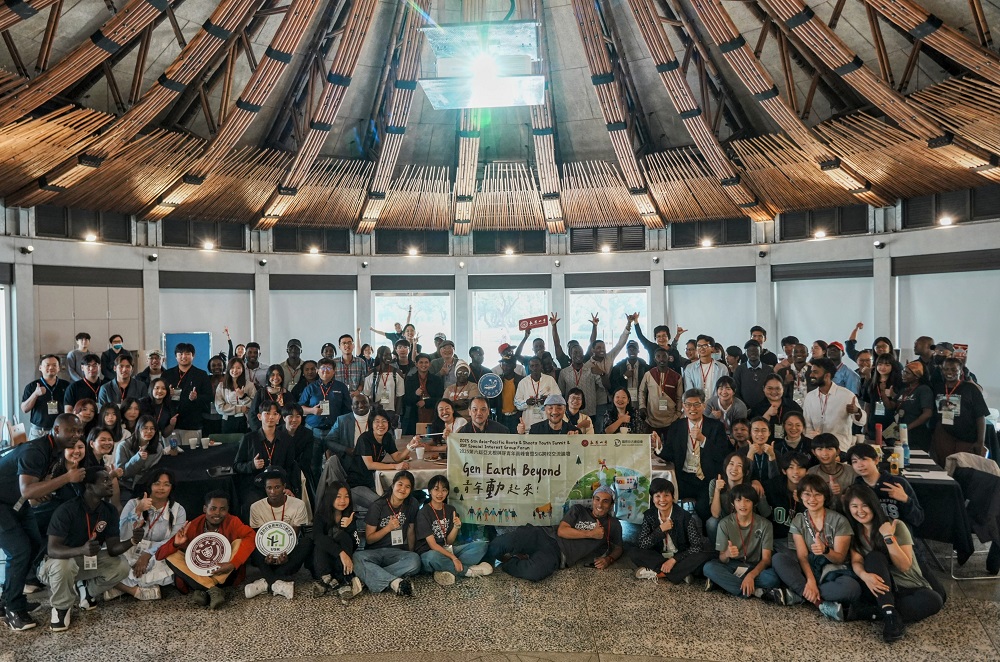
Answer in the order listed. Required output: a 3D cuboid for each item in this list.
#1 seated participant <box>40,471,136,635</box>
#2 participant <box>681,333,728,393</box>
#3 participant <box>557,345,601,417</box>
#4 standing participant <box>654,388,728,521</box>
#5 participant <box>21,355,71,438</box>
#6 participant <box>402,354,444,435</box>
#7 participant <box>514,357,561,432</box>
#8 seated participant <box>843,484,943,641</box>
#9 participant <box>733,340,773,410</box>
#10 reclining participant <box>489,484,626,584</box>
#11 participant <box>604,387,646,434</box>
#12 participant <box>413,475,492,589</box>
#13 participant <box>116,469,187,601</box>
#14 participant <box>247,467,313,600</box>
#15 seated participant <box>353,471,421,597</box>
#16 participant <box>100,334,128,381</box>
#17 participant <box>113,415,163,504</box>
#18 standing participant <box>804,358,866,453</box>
[{"bbox_3d":[-2.869,1.459,4.660,0.640,1.000,0.750,-1,1,-25],"label":"seated participant"},{"bbox_3d":[2.158,0.935,6.950,0.480,1.790,0.340,0,1,14],"label":"participant"},{"bbox_3d":[0.873,1.012,7.400,0.540,1.700,0.340,-1,1,3],"label":"participant"},{"bbox_3d":[1.560,1.169,5.420,0.620,1.385,0.720,0,1,13],"label":"standing participant"},{"bbox_3d":[-4.602,1.062,6.750,0.520,1.637,0.380,-1,1,-35],"label":"participant"},{"bbox_3d":[-0.966,1.132,8.400,0.520,1.680,0.360,-1,1,-3],"label":"participant"},{"bbox_3d":[0.434,1.127,7.700,0.530,1.670,0.380,-1,1,0],"label":"participant"},{"bbox_3d":[2.675,1.520,4.580,0.650,0.900,0.720,0,1,23],"label":"seated participant"},{"bbox_3d":[2.858,0.977,7.500,0.540,1.720,0.340,0,1,11],"label":"participant"},{"bbox_3d":[0.442,1.649,5.500,1.140,0.680,0.600,-1,1,3],"label":"reclining participant"},{"bbox_3d":[1.273,1.249,6.800,0.550,1.240,0.750,-1,1,5],"label":"participant"},{"bbox_3d":[-0.368,1.524,5.270,0.640,0.790,0.700,-1,1,-5],"label":"participant"},{"bbox_3d":[-2.658,1.479,5.030,0.600,0.839,0.740,-1,1,-22],"label":"participant"},{"bbox_3d":[-1.656,1.479,5.020,0.540,0.825,0.750,-1,1,-13],"label":"participant"},{"bbox_3d":[-0.909,1.573,5.330,0.580,0.870,0.650,-1,1,-7],"label":"seated participant"},{"bbox_3d":[-5.657,0.946,9.800,0.480,1.774,0.330,-1,1,-25],"label":"participant"},{"bbox_3d":[-3.342,1.400,6.150,0.500,1.260,0.750,-1,1,-30],"label":"participant"},{"bbox_3d":[2.949,1.101,5.900,0.580,1.700,0.420,0,1,30],"label":"standing participant"}]

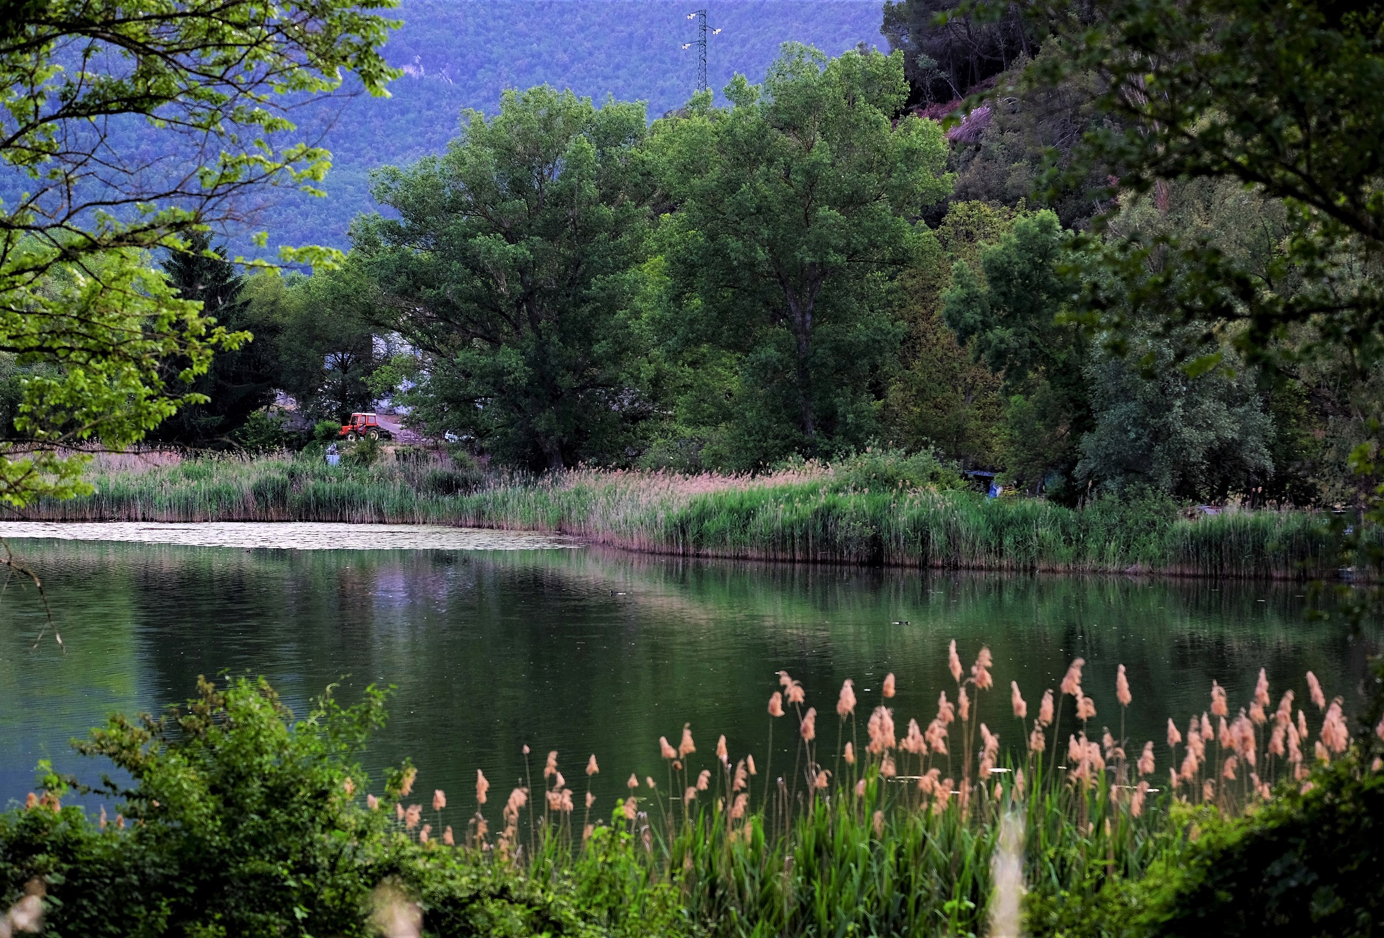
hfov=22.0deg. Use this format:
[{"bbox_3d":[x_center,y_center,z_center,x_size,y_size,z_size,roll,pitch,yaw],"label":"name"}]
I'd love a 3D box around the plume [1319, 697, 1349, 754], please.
[{"bbox_3d":[5.055,2.021,28.000,0.216,0.441,0.180,0,1,0],"label":"plume"}]

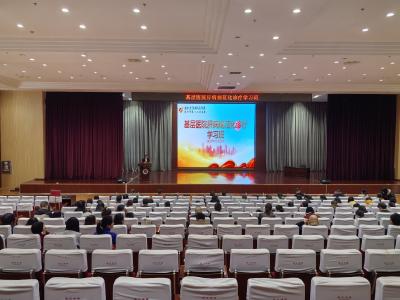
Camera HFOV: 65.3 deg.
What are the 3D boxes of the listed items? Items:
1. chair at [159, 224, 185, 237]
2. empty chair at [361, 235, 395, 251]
[{"bbox_3d":[-0.527,1.889,6.131,0.490,0.950,0.600,0,1,-1],"label":"chair"},{"bbox_3d":[2.776,1.805,5.131,0.490,0.950,0.600,0,1,-1],"label":"empty chair"}]

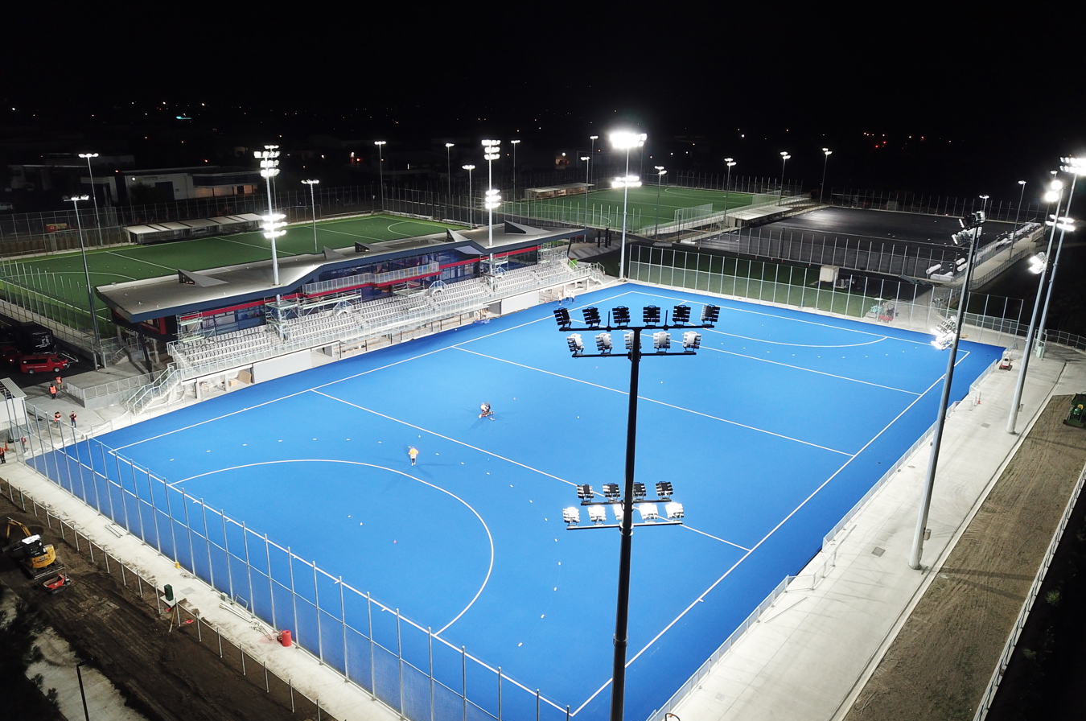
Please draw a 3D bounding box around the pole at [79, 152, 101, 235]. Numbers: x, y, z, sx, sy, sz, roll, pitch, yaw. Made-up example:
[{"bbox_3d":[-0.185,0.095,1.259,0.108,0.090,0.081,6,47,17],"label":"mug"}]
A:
[{"bbox_3d":[-89.244,-31.844,162.537,1.000,18.200,4.300,15,22,36],"label":"pole"}]

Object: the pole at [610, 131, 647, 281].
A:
[{"bbox_3d":[15.329,-28.138,151.705,5.800,26.500,1.300,2,18,5],"label":"pole"}]

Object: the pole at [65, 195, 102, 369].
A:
[{"bbox_3d":[-55.239,-10.486,98.714,1.000,18.300,3.100,15,22,36],"label":"pole"}]

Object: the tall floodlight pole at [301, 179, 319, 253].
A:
[{"bbox_3d":[-34.252,-17.954,123.197,1.000,18.300,3.100,15,22,36],"label":"tall floodlight pole"}]

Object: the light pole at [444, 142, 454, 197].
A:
[{"bbox_3d":[-26.915,-53.809,237.172,1.000,17.400,3.200,15,22,36],"label":"light pole"}]

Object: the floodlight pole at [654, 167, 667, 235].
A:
[{"bbox_3d":[26.956,-36.551,190.510,1.600,17.200,2.700,15,22,36],"label":"floodlight pole"}]

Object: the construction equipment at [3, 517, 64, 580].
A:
[{"bbox_3d":[-38.147,13.609,60.501,6.200,2.900,2.000,15,22,36],"label":"construction equipment"}]

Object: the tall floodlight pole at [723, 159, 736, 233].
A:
[{"bbox_3d":[49.899,-45.827,220.448,1.600,17.200,2.800,15,22,36],"label":"tall floodlight pole"}]

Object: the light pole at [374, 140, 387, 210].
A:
[{"bbox_3d":[-43.521,-49.564,220.964,1.000,18.300,3.200,15,22,36],"label":"light pole"}]

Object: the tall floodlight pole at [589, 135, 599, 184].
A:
[{"bbox_3d":[16.754,-66.515,275.222,1.000,17.400,3.100,15,22,36],"label":"tall floodlight pole"}]

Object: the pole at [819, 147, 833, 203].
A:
[{"bbox_3d":[93.145,-60.801,269.689,2.000,18.100,3.200,15,22,36],"label":"pole"}]

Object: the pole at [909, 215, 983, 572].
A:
[{"bbox_3d":[27.882,2.851,57.221,1.400,25.900,5.500,15,22,36],"label":"pole"}]

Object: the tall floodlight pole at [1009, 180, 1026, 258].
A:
[{"bbox_3d":[104.148,-30.641,178.718,1.200,17.200,2.600,15,22,36],"label":"tall floodlight pole"}]

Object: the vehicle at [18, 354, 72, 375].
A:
[{"bbox_3d":[-58.870,0.276,96.440,4.700,2.000,1.700,-5,19,-18],"label":"vehicle"}]

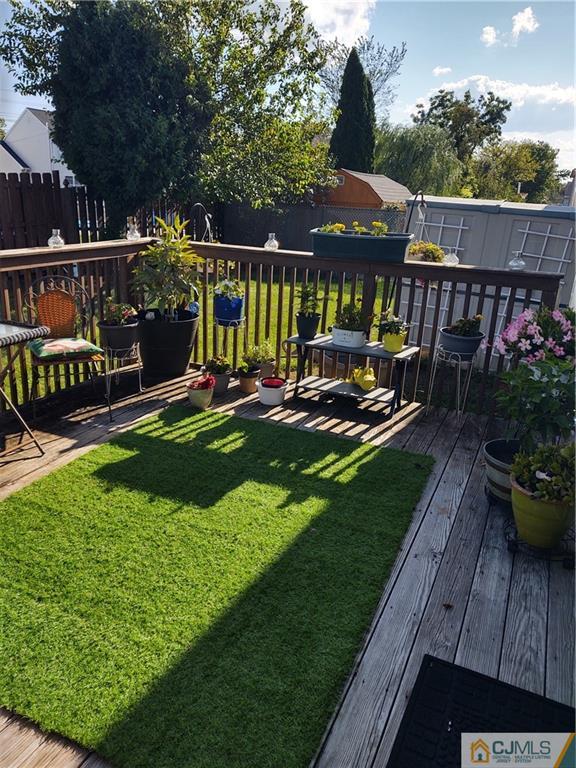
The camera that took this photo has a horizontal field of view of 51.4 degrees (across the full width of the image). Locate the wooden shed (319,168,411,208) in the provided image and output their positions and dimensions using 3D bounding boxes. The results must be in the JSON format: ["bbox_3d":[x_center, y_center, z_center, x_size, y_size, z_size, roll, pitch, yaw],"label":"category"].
[{"bbox_3d":[2.520,-5.789,20.701,2.749,2.877,4.500,11,20,23],"label":"wooden shed"}]

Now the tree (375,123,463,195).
[{"bbox_3d":[9.589,-16.209,46.342,6.941,7.415,6.941,6,18,10],"label":"tree"}]

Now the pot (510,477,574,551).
[{"bbox_3d":[1.134,0.572,2.671,0.312,0.268,0.312,3,18,-1],"label":"pot"}]

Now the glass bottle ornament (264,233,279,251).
[{"bbox_3d":[-0.128,-1.124,4.746,0.106,0.128,0.106,3,18,-1],"label":"glass bottle ornament"}]

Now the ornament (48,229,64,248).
[{"bbox_3d":[-1.615,-1.013,4.178,0.104,0.124,0.104,10,19,22],"label":"ornament"}]

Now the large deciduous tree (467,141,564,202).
[{"bbox_3d":[17.361,-15.409,46.543,7.297,6.530,7.297,9,19,18],"label":"large deciduous tree"}]

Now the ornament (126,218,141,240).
[{"bbox_3d":[-1.275,-1.278,4.958,0.106,0.177,0.106,3,18,-1],"label":"ornament"}]

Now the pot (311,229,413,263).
[{"bbox_3d":[0.546,-1.026,4.452,0.725,0.187,0.280,8,19,15],"label":"pot"}]

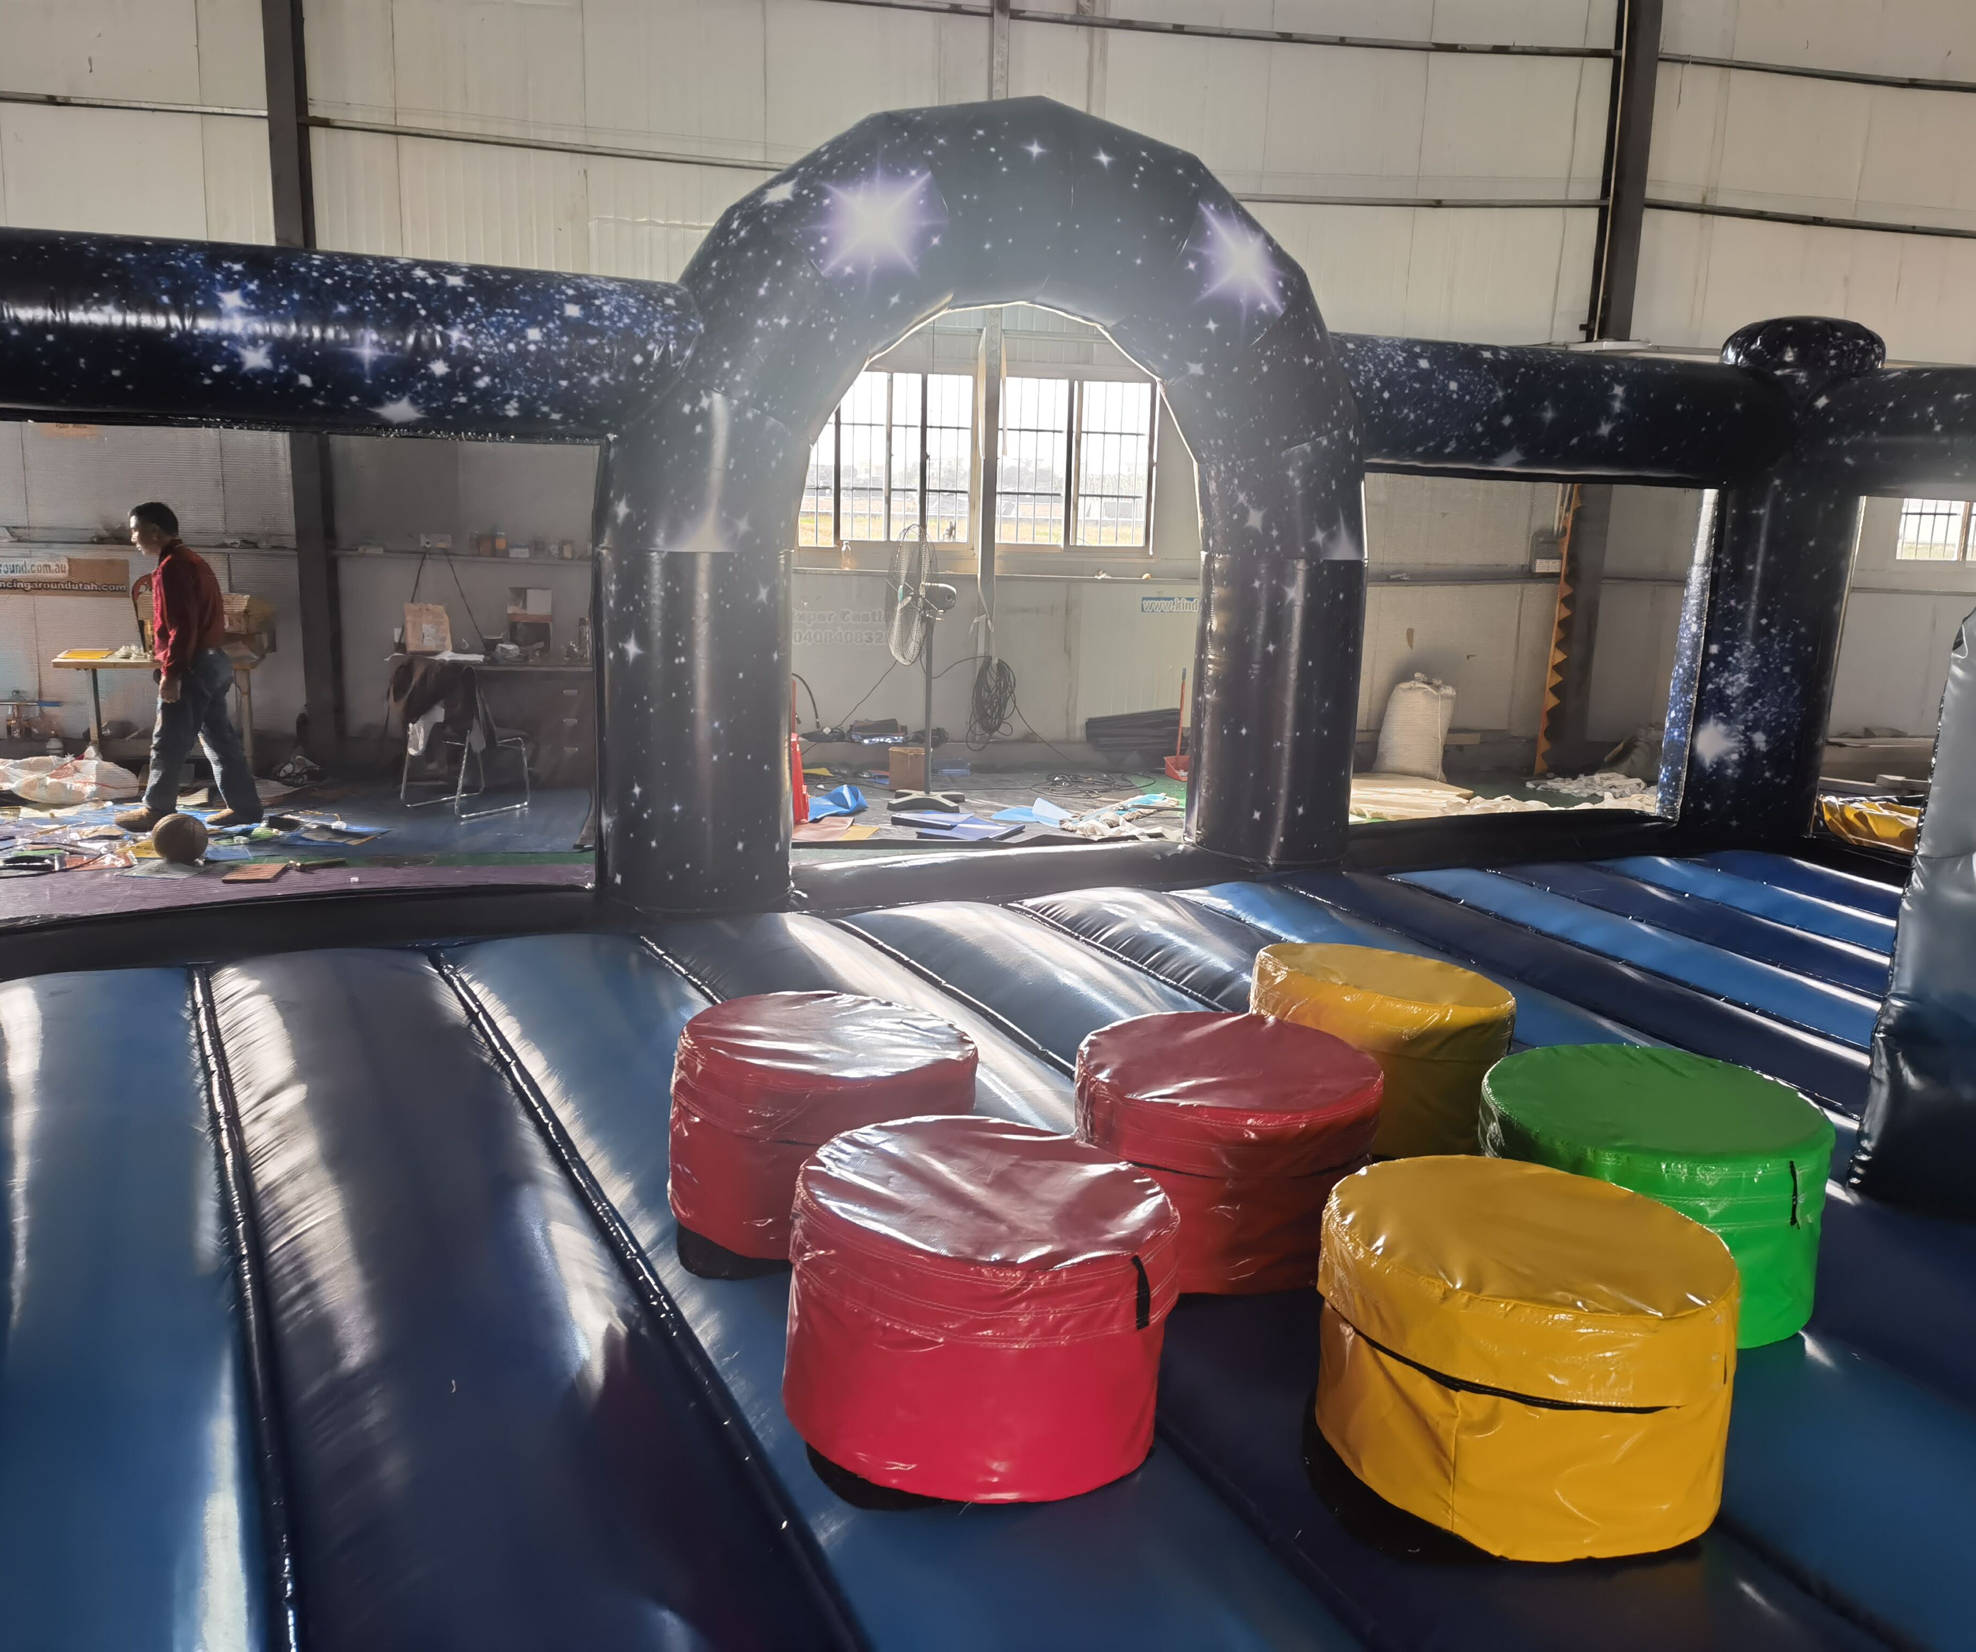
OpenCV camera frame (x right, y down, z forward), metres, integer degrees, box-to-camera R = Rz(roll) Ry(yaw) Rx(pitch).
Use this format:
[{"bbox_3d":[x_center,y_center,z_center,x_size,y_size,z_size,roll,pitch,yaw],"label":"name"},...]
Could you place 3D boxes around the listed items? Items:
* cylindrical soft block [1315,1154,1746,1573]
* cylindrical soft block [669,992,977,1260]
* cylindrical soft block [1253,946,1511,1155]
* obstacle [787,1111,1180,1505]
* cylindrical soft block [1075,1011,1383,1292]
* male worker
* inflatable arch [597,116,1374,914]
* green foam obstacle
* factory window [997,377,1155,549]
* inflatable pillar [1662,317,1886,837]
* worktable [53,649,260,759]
[{"bbox_3d":[0.818,0.791,2.662,0.615,0.350,0.615,2,12,0],"label":"cylindrical soft block"},{"bbox_3d":[-0.334,0.596,3.502,0.610,0.348,0.610,2,12,0],"label":"cylindrical soft block"},{"bbox_3d":[0.934,0.516,4.078,0.590,0.335,0.590,2,12,0],"label":"cylindrical soft block"},{"bbox_3d":[-0.009,0.762,2.814,0.615,0.368,0.615,2,12,0],"label":"obstacle"},{"bbox_3d":[0.476,0.631,3.438,0.595,0.352,0.595,2,12,0],"label":"cylindrical soft block"},{"bbox_3d":[-4.060,-0.800,8.720,0.720,1.660,0.500,-3,12,-20],"label":"male worker"},{"bbox_3d":[0.100,-1.190,6.260,3.032,2.751,0.660,-4,13,-24],"label":"inflatable arch"},{"bbox_3d":[1.231,0.677,3.228,0.615,0.345,0.615,2,12,0],"label":"green foam obstacle"},{"bbox_3d":[0.570,-2.290,10.900,1.060,1.050,0.100,0,12,-10],"label":"factory window"},{"bbox_3d":[3.403,-1.067,7.492,0.660,2.150,0.660,7,13,22],"label":"inflatable pillar"},{"bbox_3d":[-4.675,-0.597,9.781,1.060,0.740,0.530,0,12,-9],"label":"worktable"}]

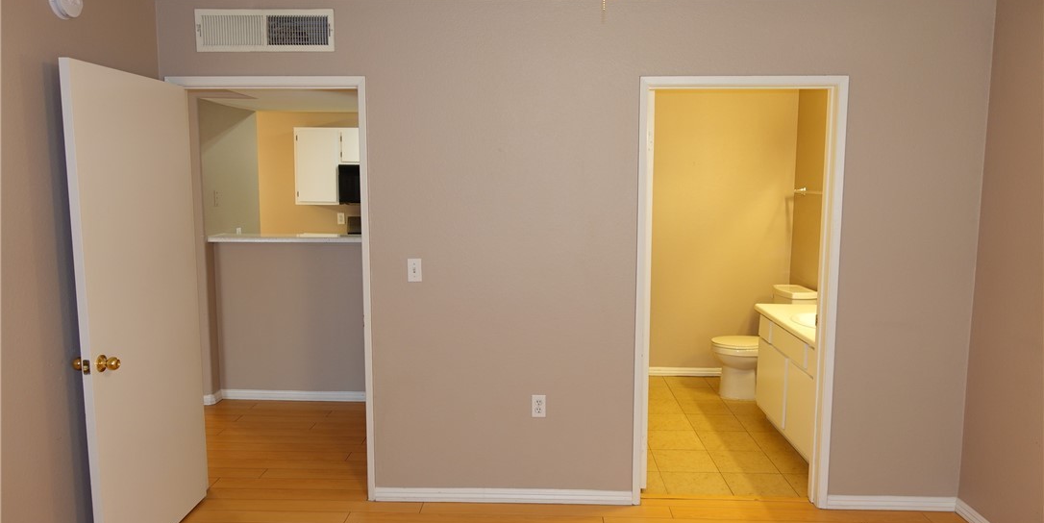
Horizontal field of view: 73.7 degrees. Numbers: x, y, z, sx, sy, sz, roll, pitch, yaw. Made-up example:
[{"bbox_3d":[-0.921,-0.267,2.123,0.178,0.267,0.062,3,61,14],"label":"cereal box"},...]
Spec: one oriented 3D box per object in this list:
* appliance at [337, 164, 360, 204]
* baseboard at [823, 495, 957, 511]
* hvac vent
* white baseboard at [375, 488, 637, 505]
[{"bbox_3d":[-1.446,-0.786,7.142,0.750,0.392,0.390,0,7,1],"label":"appliance"},{"bbox_3d":[1.835,1.194,3.461,0.642,0.075,0.015,0,7,1],"label":"baseboard"},{"bbox_3d":[-1.206,-1.084,3.272,0.655,0.196,0.020,0,7,1],"label":"hvac vent"},{"bbox_3d":[-0.091,1.182,3.510,1.298,0.077,0.015,0,7,1],"label":"white baseboard"}]

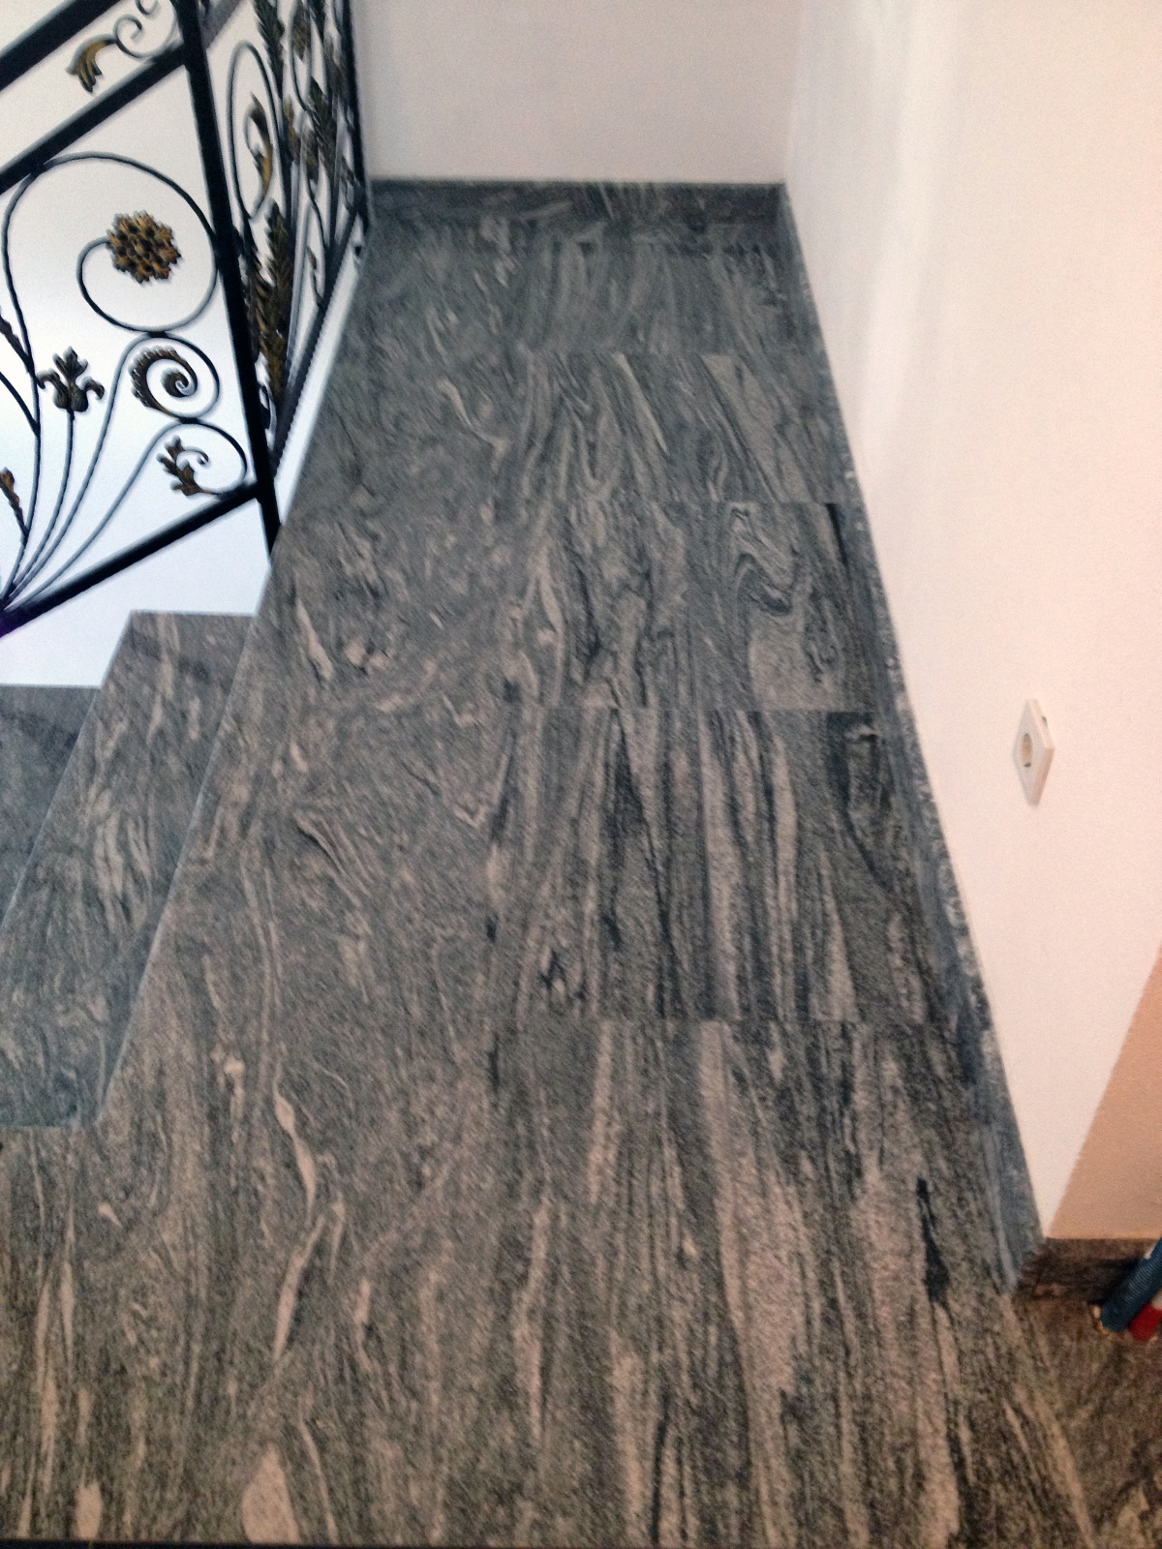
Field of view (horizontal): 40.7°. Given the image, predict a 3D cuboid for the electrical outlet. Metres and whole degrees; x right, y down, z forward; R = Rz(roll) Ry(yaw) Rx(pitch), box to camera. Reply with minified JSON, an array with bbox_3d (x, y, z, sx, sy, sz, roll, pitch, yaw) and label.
[{"bbox_3d":[0.482,-0.023,1.669,0.011,0.081,0.081,1,40,0],"label":"electrical outlet"}]

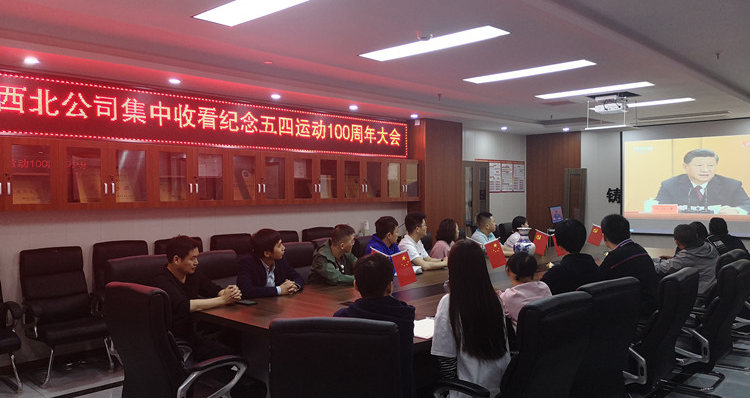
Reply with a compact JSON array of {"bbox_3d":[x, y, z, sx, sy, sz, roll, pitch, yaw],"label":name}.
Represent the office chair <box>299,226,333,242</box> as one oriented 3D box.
[{"bbox_3d":[-0.512,0.946,7.535,0.700,1.075,0.600,0,1,42],"label":"office chair"}]

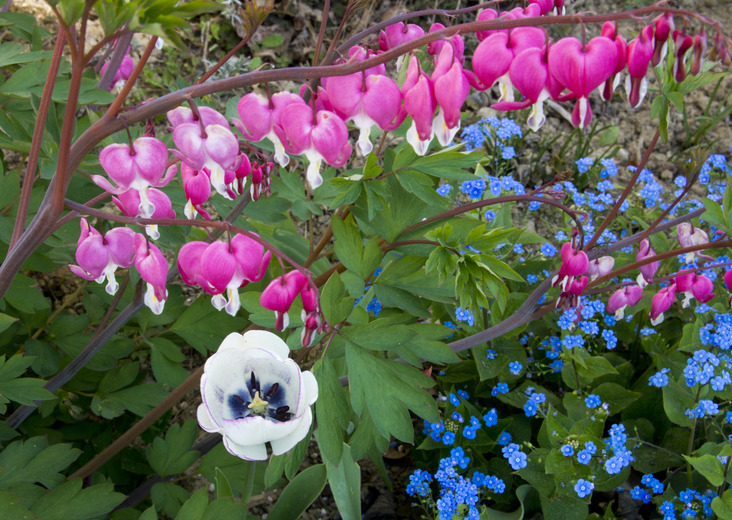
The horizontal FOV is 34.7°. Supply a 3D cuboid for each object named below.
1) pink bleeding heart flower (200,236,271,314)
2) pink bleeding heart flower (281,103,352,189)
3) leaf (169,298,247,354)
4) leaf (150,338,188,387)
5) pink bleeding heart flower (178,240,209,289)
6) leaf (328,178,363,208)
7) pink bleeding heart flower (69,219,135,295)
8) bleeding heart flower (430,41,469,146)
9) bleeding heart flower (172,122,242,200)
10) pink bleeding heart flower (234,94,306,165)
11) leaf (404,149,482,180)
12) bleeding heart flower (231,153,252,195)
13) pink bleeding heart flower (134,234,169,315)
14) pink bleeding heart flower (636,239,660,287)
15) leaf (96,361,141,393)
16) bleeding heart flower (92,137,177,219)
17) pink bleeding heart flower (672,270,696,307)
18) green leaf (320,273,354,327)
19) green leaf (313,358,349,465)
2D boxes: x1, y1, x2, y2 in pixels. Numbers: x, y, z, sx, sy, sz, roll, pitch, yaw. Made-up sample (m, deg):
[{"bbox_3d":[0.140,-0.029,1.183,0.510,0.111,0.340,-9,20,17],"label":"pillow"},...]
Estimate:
[{"bbox_3d":[-0.056,0.007,0.500,0.029,0.031,0.016,-12,37,-16],"label":"pink bleeding heart flower"},{"bbox_3d":[-0.021,-0.049,0.500,0.030,0.034,0.016,0,35,0],"label":"pink bleeding heart flower"},{"bbox_3d":[-0.077,0.032,0.570,0.038,0.008,0.034,0,41,0],"label":"leaf"},{"bbox_3d":[-0.107,0.056,0.640,0.021,0.027,0.012,0,23,0],"label":"leaf"},{"bbox_3d":[-0.071,0.003,0.505,0.022,0.023,0.014,10,31,17],"label":"pink bleeding heart flower"},{"bbox_3d":[-0.010,-0.033,0.580,0.019,0.009,0.014,-35,56,-28],"label":"leaf"},{"bbox_3d":[-0.122,-0.002,0.540,0.028,0.031,0.015,-2,27,12],"label":"pink bleeding heart flower"},{"bbox_3d":[0.037,-0.074,0.520,0.015,0.040,0.026,-11,29,-15],"label":"bleeding heart flower"},{"bbox_3d":[-0.072,-0.045,0.530,0.029,0.031,0.015,-12,26,1],"label":"bleeding heart flower"},{"bbox_3d":[-0.046,-0.061,0.550,0.030,0.031,0.015,-8,27,9],"label":"pink bleeding heart flower"},{"bbox_3d":[0.035,-0.044,0.540,0.037,0.008,0.021,-5,32,-8],"label":"leaf"},{"bbox_3d":[-0.060,-0.041,0.560,0.012,0.020,0.010,-10,30,-18],"label":"bleeding heart flower"},{"bbox_3d":[-0.097,0.007,0.530,0.013,0.032,0.024,-17,29,-14],"label":"pink bleeding heart flower"},{"bbox_3d":[0.193,0.002,0.800,0.013,0.029,0.023,-15,29,-15],"label":"pink bleeding heart flower"},{"bbox_3d":[-0.131,0.063,0.620,0.016,0.006,0.028,31,50,31],"label":"leaf"},{"bbox_3d":[-0.096,-0.035,0.485,0.033,0.029,0.016,-3,30,-6],"label":"bleeding heart flower"},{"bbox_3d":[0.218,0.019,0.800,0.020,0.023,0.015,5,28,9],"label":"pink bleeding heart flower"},{"bbox_3d":[-0.015,0.020,0.600,0.018,0.028,0.008,6,-12,9],"label":"green leaf"},{"bbox_3d":[-0.018,0.075,0.580,0.018,0.053,0.013,0,23,0],"label":"green leaf"}]

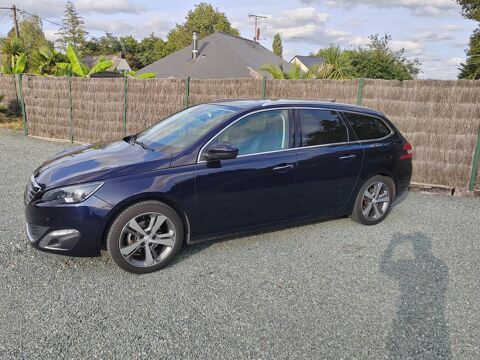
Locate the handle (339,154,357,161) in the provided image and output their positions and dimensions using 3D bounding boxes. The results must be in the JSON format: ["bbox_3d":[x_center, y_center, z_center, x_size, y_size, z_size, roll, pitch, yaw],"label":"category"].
[{"bbox_3d":[1.141,-0.248,4.003,0.240,0.040,0.055,-6,16,-30],"label":"handle"}]

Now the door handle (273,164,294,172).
[{"bbox_3d":[0.410,-0.112,3.565,0.235,0.045,0.050,-6,15,-30],"label":"door handle"}]

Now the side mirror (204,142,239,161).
[{"bbox_3d":[-0.168,-0.251,3.166,0.170,0.140,0.230,-6,16,-30],"label":"side mirror"}]

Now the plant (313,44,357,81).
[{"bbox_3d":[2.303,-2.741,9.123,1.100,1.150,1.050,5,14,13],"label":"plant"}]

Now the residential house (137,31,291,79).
[{"bbox_3d":[-0.159,-7.093,25.911,7.416,5.259,12.669,8,14,23],"label":"residential house"}]

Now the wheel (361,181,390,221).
[{"bbox_3d":[1.571,0.240,4.473,0.460,0.460,0.170,-6,15,-30],"label":"wheel"}]

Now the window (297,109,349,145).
[{"bbox_3d":[0.856,-0.541,3.926,0.676,0.400,0.050,-6,-12,-30],"label":"window"}]

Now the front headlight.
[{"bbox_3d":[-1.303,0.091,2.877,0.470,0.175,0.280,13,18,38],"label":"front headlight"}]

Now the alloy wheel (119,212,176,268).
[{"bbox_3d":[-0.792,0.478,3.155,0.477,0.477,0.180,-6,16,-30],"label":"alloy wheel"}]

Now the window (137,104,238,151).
[{"bbox_3d":[-0.682,-0.580,3.894,0.920,0.180,1.340,-37,29,-18],"label":"window"}]

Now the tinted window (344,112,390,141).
[{"bbox_3d":[1.491,-0.609,4.302,0.685,0.331,0.060,-6,-12,-30],"label":"tinted window"}]

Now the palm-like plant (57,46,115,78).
[{"bbox_3d":[-4.578,-2.630,11.279,1.850,2.753,1.600,-3,14,-21],"label":"palm-like plant"}]

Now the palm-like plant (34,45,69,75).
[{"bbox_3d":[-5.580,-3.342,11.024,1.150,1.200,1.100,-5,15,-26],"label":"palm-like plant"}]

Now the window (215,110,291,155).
[{"bbox_3d":[0.106,-0.436,3.476,1.005,0.462,0.060,-6,-12,-30],"label":"window"}]

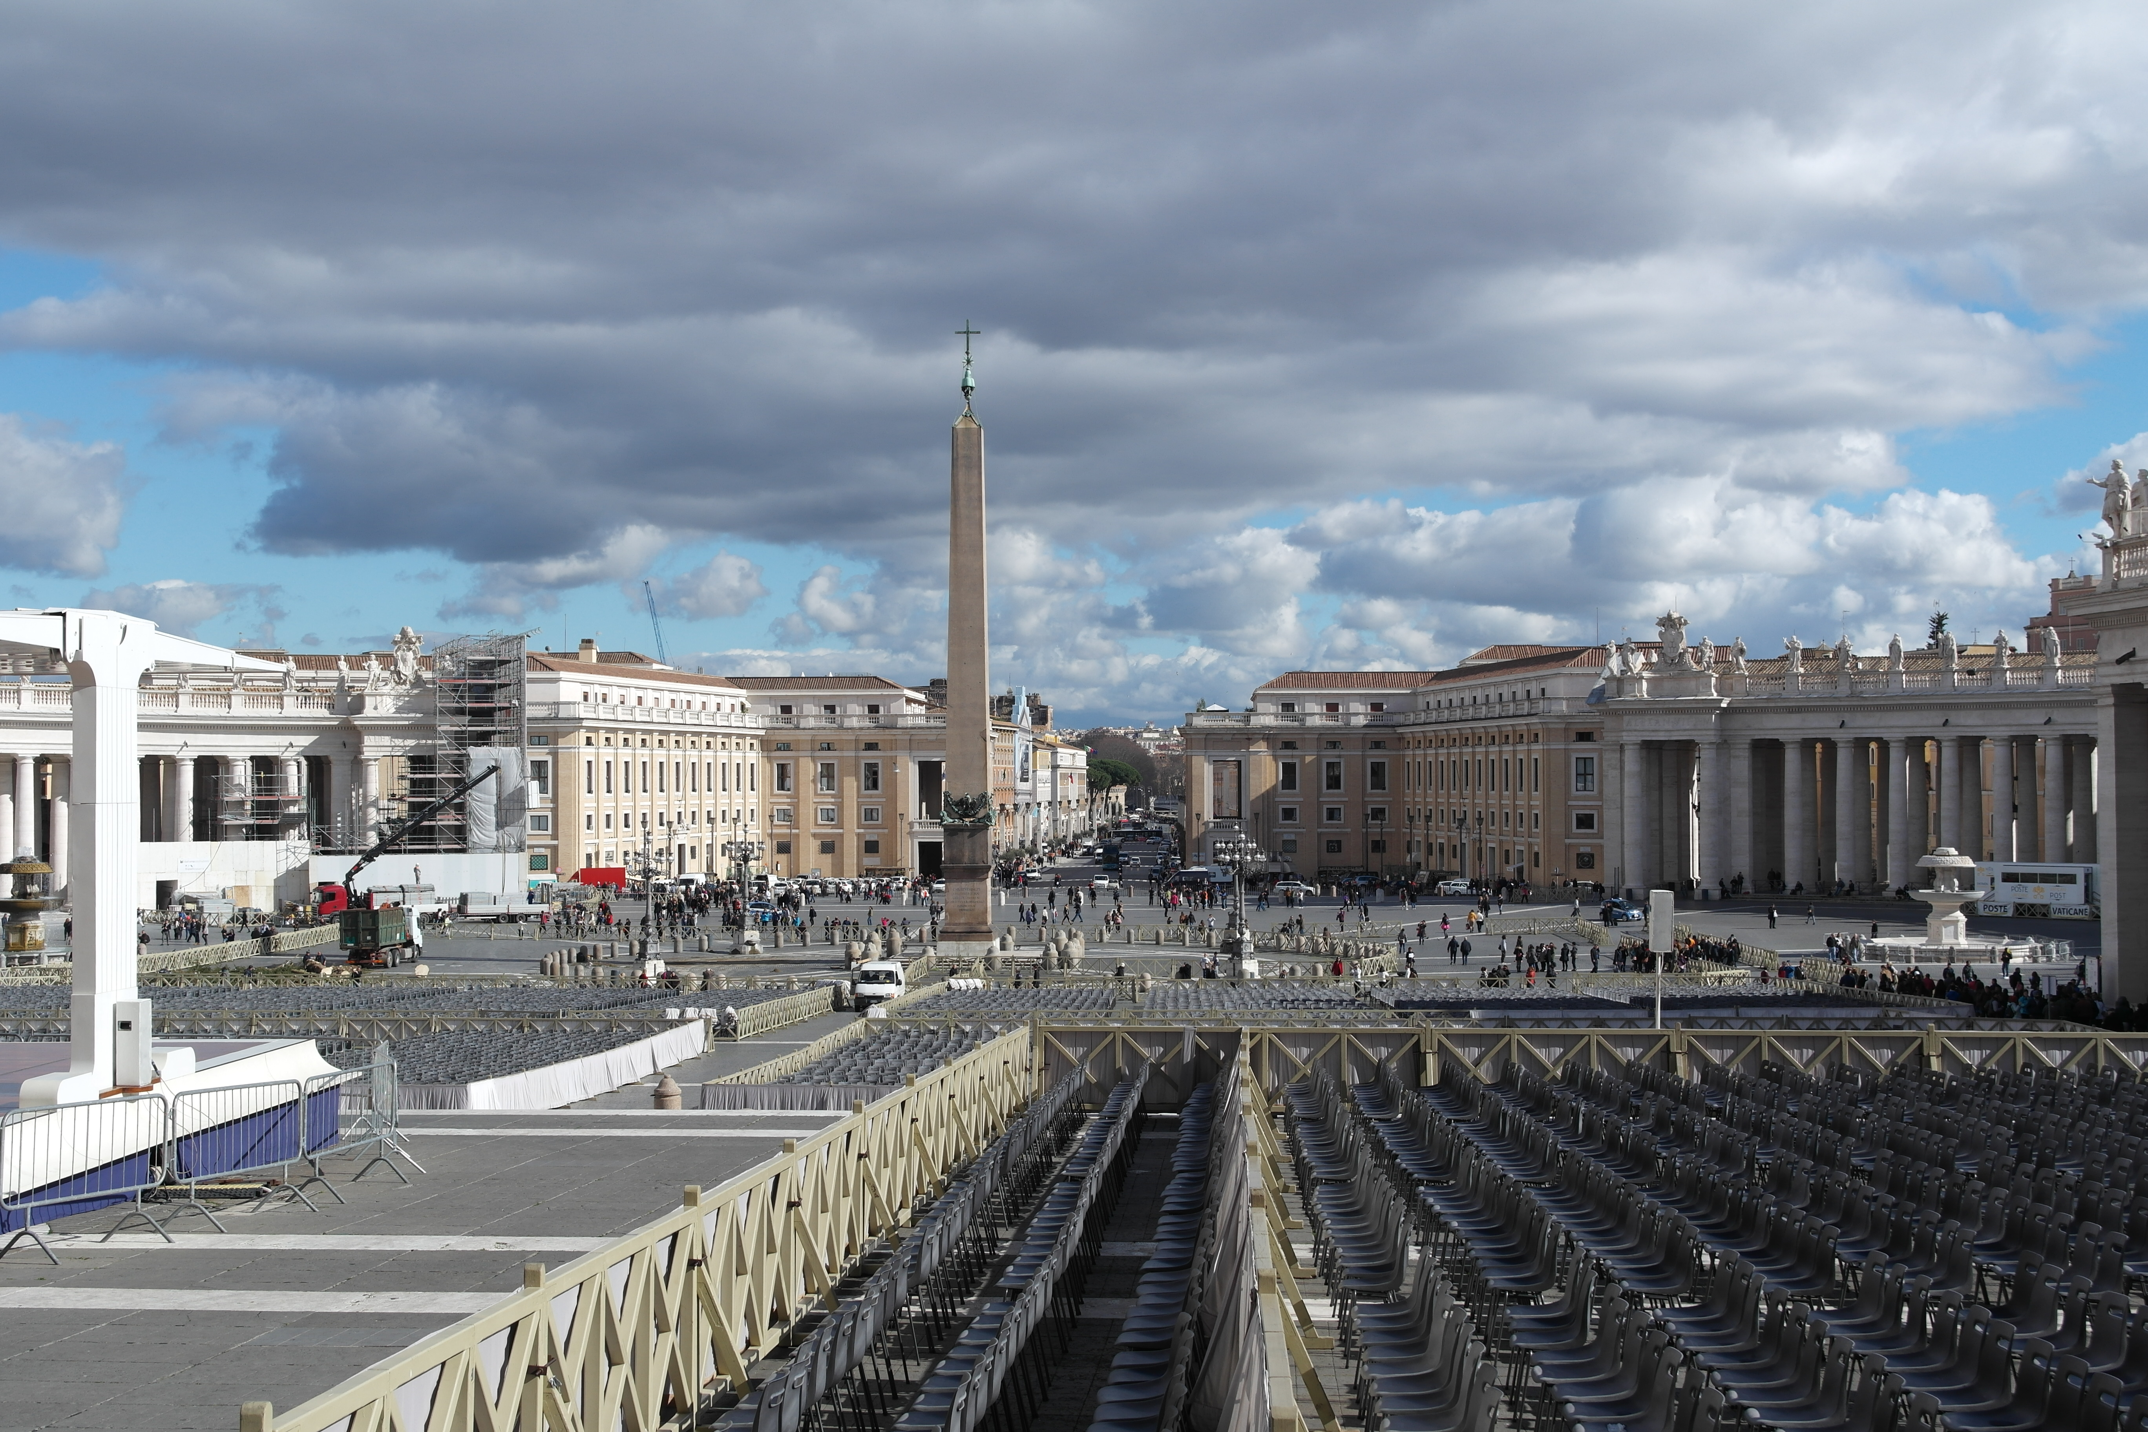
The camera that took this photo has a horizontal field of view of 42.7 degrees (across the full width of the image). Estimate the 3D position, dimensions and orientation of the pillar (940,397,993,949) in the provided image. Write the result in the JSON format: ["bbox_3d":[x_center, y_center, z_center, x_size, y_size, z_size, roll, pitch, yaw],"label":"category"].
[{"bbox_3d":[-6.641,-2.510,171.000,3.300,34.305,3.300,0,-1,2],"label":"pillar"}]

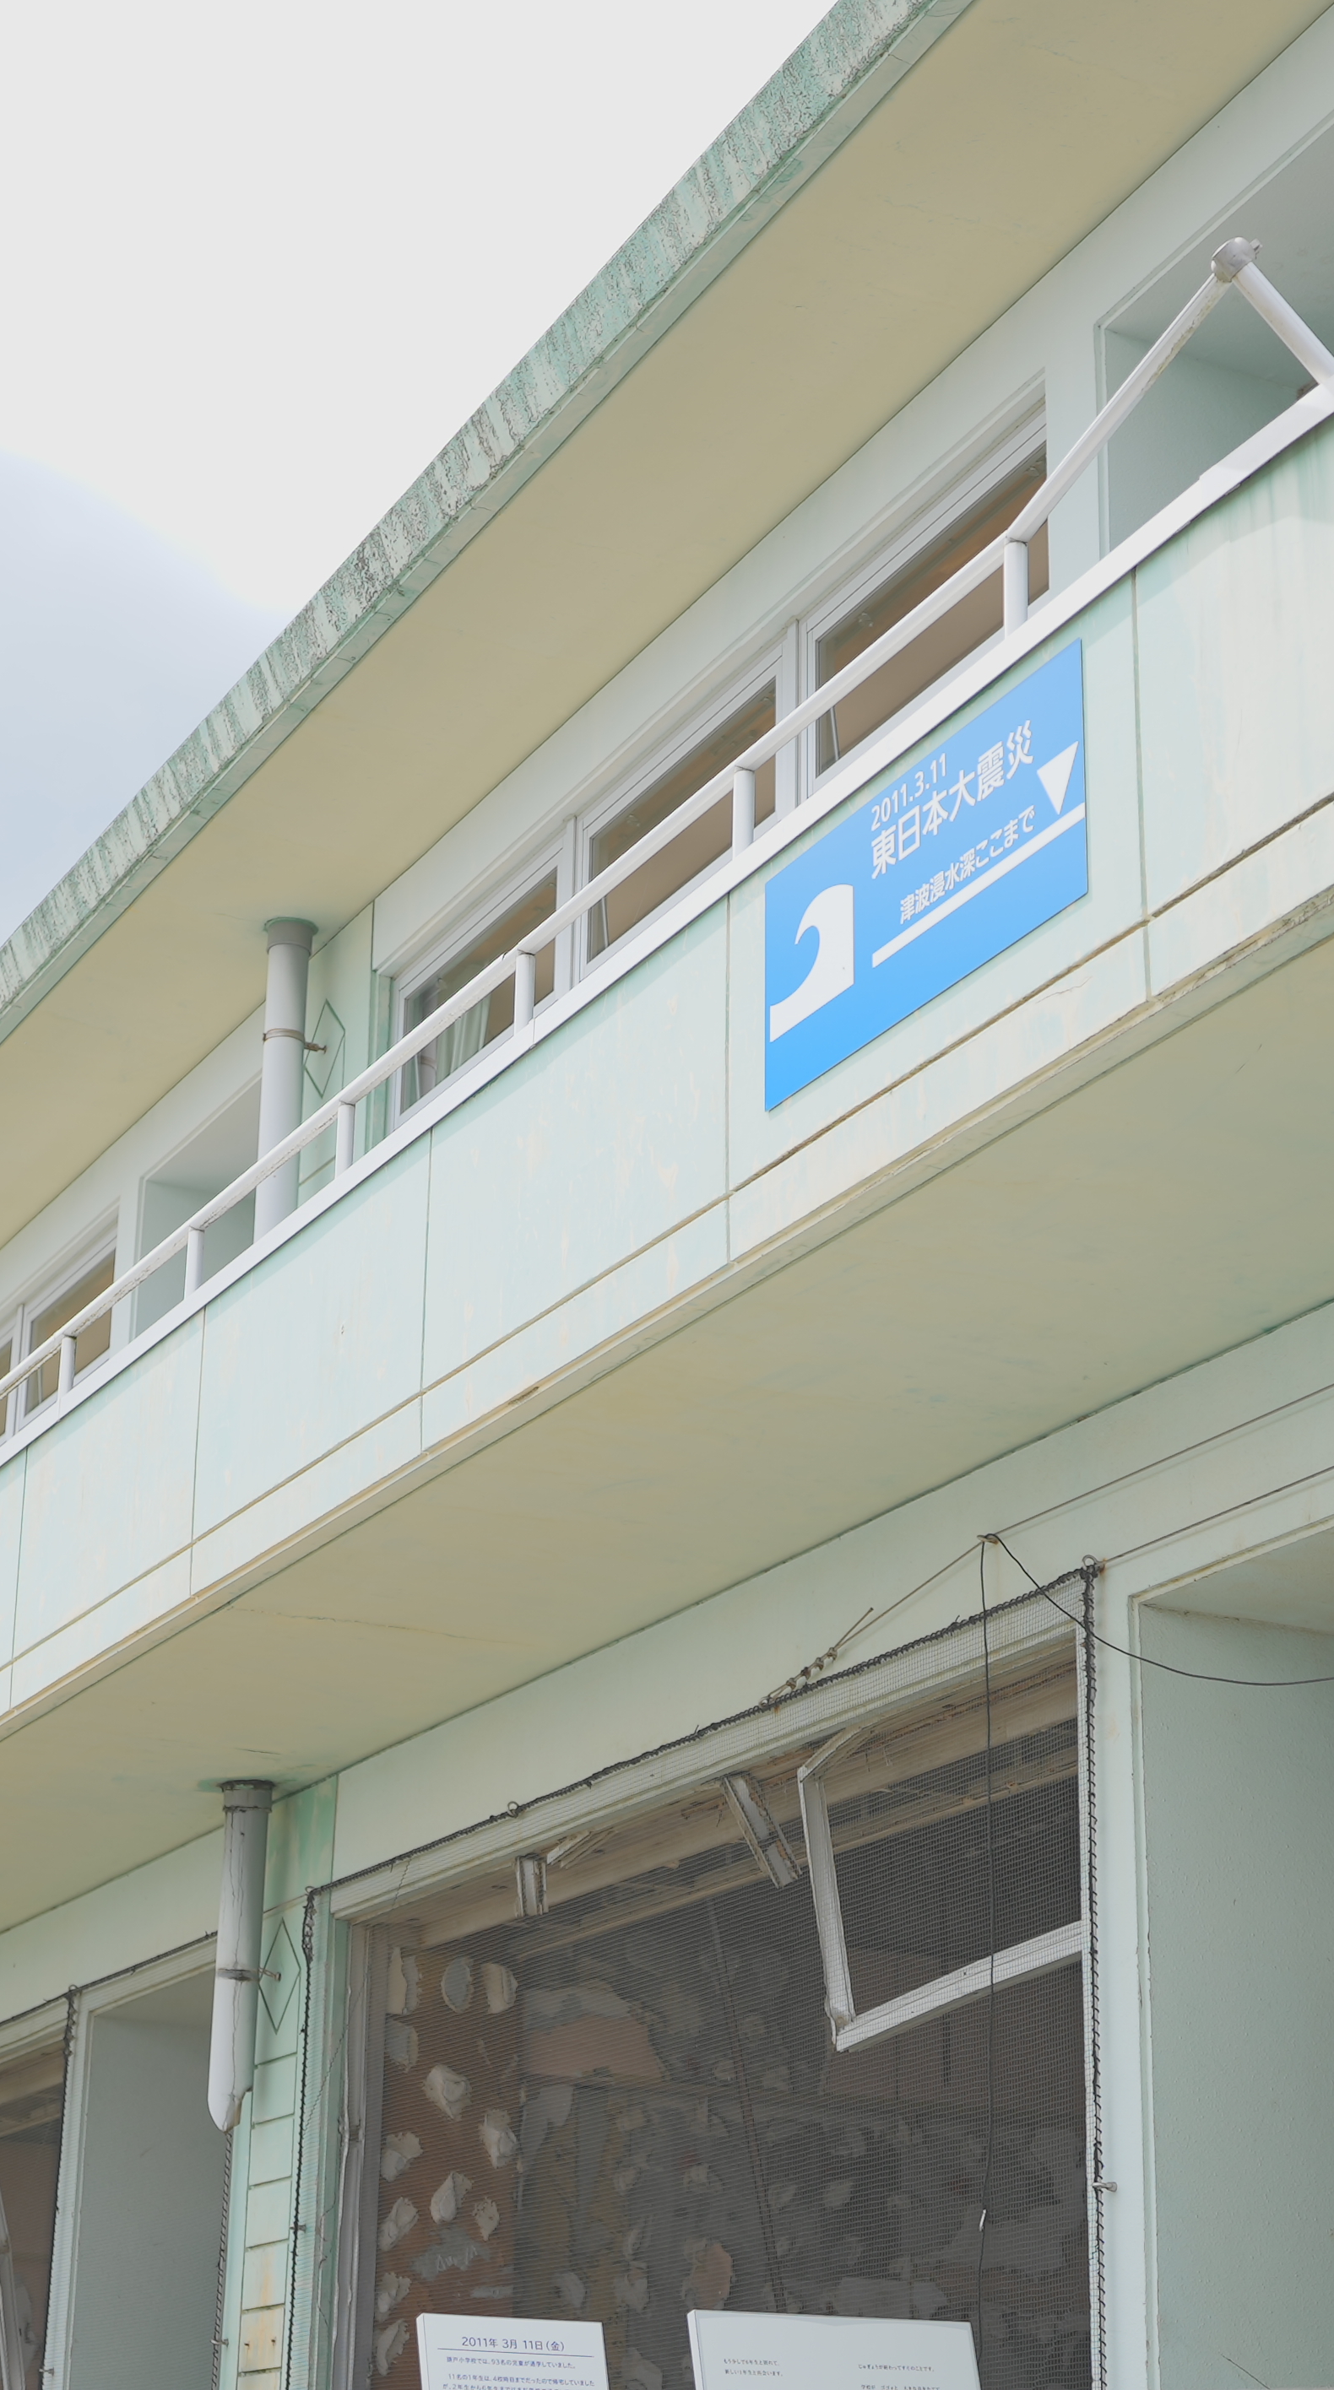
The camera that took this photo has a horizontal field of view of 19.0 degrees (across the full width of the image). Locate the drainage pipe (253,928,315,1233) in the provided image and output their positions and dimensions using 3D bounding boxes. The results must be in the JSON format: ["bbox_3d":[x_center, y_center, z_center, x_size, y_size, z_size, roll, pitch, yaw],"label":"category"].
[{"bbox_3d":[-1.546,0.473,15.585,0.175,3.333,0.175,11,-23,-25],"label":"drainage pipe"}]

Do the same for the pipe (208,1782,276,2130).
[{"bbox_3d":[-1.584,2.816,14.709,0.175,1.276,0.175,11,-23,-25],"label":"pipe"}]

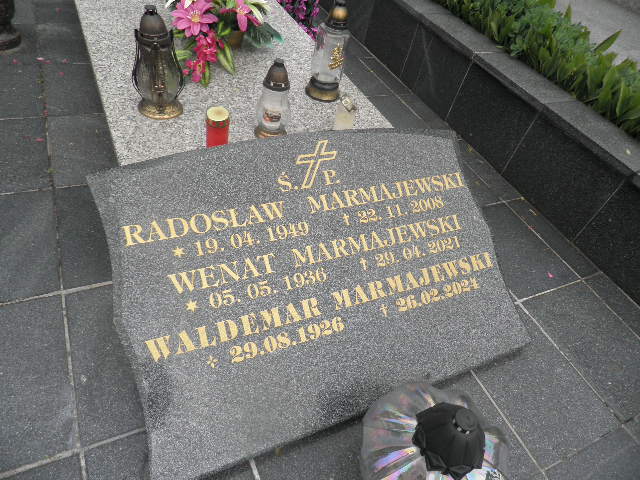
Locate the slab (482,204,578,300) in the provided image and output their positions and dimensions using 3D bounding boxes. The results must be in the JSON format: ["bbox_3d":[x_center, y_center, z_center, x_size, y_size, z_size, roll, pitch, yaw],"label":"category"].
[{"bbox_3d":[0.662,0.028,1.556,0.299,0.025,0.405,-12,51,-24],"label":"slab"}]

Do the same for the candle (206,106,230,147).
[{"bbox_3d":[-0.274,-0.284,1.188,0.061,0.115,0.061,-12,51,-24],"label":"candle"}]

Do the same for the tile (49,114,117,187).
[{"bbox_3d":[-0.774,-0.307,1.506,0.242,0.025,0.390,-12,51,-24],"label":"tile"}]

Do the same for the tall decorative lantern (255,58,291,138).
[{"bbox_3d":[-0.128,-0.409,1.275,0.101,0.219,0.101,-12,51,-24],"label":"tall decorative lantern"}]

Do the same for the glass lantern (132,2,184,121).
[{"bbox_3d":[-0.448,-0.490,1.223,0.141,0.285,0.134,-12,51,-24],"label":"glass lantern"}]

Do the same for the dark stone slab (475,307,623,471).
[{"bbox_3d":[0.558,0.367,1.198,0.297,0.025,0.396,-12,51,-24],"label":"dark stone slab"}]

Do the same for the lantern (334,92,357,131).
[{"bbox_3d":[0.072,-0.393,1.389,0.060,0.110,0.060,-12,51,-24],"label":"lantern"}]

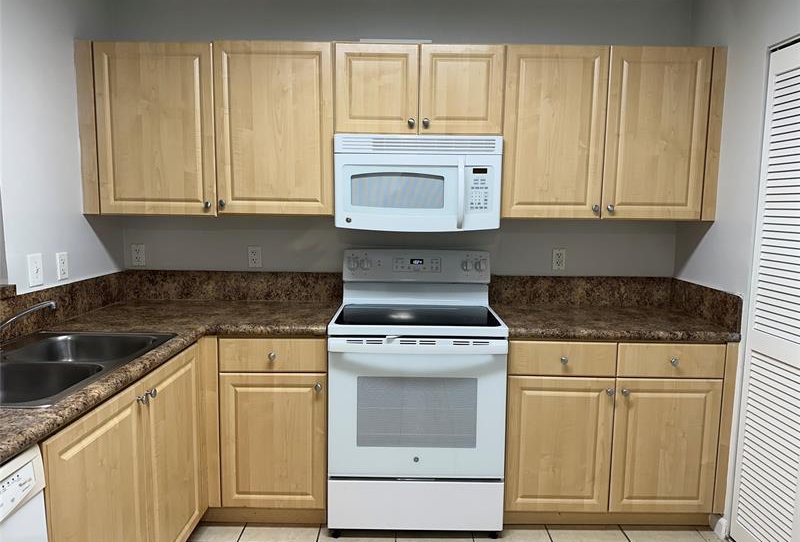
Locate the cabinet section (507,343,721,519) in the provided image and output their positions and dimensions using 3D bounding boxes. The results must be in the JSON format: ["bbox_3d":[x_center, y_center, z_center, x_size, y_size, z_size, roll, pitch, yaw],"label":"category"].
[{"bbox_3d":[0.914,0.646,2.670,0.914,0.759,0.598,1,6,0],"label":"cabinet section"}]

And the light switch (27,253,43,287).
[{"bbox_3d":[-1.465,-0.003,2.240,0.014,0.123,0.077,1,6,0],"label":"light switch"}]

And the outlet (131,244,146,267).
[{"bbox_3d":[-1.394,-0.084,2.956,0.072,0.116,0.012,1,6,0],"label":"outlet"}]

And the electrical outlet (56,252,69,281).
[{"bbox_3d":[-1.466,-0.021,2.421,0.012,0.116,0.073,1,6,0],"label":"electrical outlet"}]

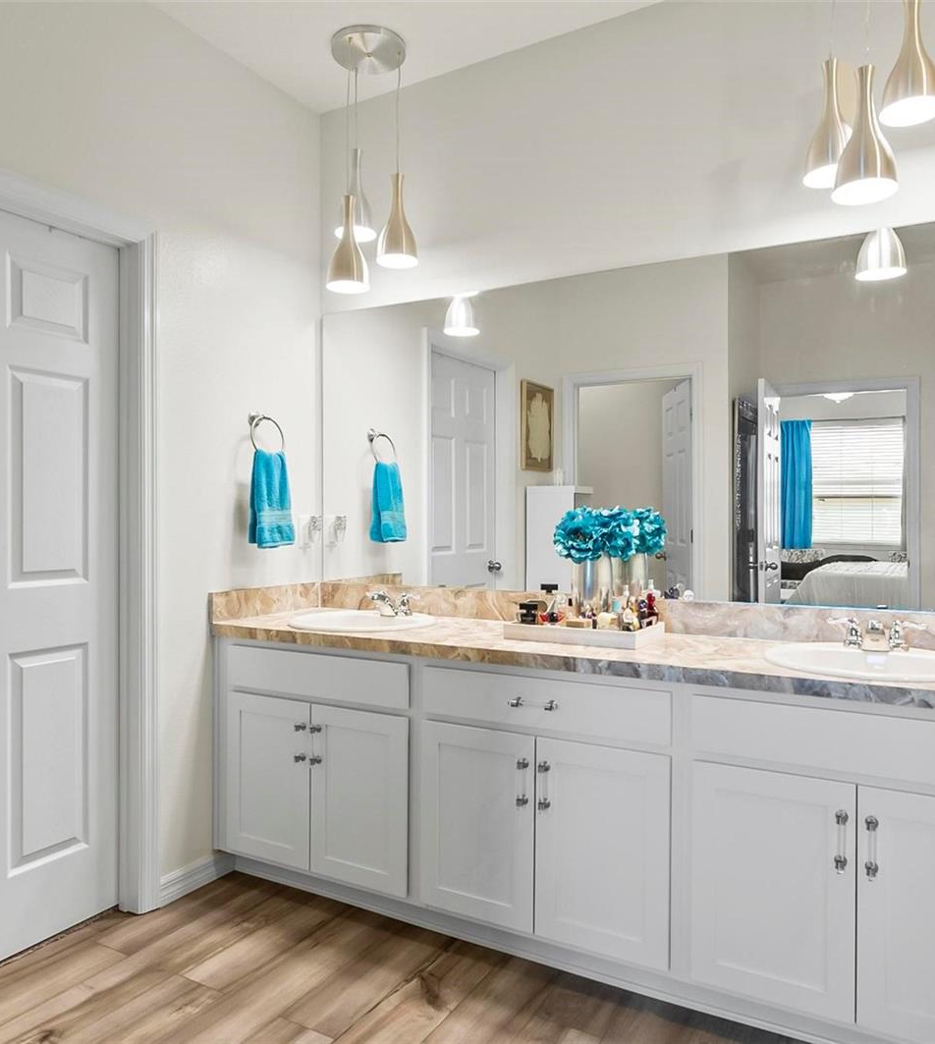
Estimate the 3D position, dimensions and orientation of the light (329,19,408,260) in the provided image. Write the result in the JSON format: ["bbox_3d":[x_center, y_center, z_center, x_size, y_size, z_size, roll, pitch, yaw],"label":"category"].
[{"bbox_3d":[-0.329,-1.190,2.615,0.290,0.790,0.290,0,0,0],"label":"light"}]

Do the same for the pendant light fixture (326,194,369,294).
[{"bbox_3d":[-0.385,-0.906,2.535,0.143,0.298,0.143,0,0,0],"label":"pendant light fixture"}]

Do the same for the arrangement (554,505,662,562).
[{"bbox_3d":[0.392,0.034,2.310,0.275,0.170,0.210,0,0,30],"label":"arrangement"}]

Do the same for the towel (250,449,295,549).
[{"bbox_3d":[-0.684,-0.081,2.728,0.085,0.338,0.185,0,0,30],"label":"towel"}]

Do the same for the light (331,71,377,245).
[{"bbox_3d":[-0.381,-1.275,2.690,0.145,0.570,0.145,0,0,0],"label":"light"}]

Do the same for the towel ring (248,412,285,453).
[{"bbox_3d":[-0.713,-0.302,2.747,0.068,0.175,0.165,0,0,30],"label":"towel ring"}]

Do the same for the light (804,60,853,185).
[{"bbox_3d":[0.915,-1.012,1.970,0.142,0.295,0.142,0,0,30],"label":"light"}]

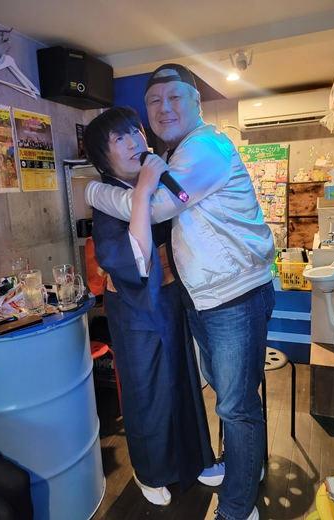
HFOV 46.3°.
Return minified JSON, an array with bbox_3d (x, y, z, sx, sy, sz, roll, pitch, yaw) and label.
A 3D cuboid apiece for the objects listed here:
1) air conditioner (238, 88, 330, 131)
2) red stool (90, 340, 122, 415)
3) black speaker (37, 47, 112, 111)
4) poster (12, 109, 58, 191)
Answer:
[{"bbox_3d":[1.076,-1.344,3.585,0.785,0.280,0.230,1,12,22],"label":"air conditioner"},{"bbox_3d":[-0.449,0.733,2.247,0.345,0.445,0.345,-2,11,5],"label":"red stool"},{"bbox_3d":[-0.558,-1.140,2.484,0.215,0.265,0.500,1,12,22],"label":"black speaker"},{"bbox_3d":[-0.768,-0.635,2.316,0.010,0.450,0.325,1,12,22],"label":"poster"}]

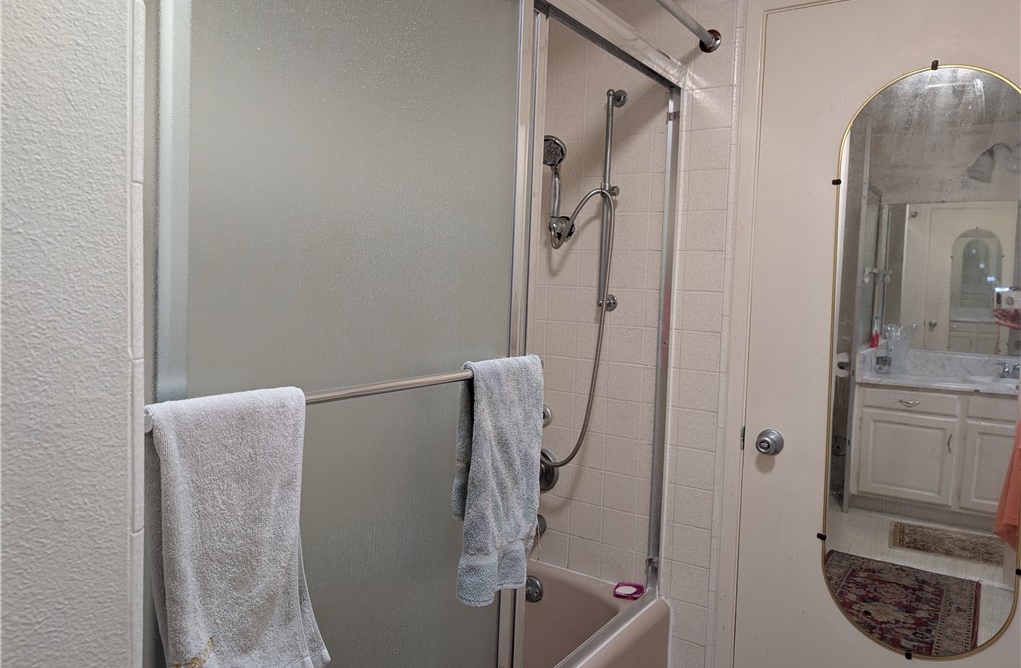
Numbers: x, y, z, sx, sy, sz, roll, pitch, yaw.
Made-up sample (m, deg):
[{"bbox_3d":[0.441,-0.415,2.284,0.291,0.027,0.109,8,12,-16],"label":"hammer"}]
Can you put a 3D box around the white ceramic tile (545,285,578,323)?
[{"bbox_3d":[0.160,-0.087,2.174,0.108,0.107,0.009,4,5,36],"label":"white ceramic tile"}]

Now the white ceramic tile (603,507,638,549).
[{"bbox_3d":[0.322,0.573,2.089,0.108,0.107,0.009,4,5,36],"label":"white ceramic tile"}]

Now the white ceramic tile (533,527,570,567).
[{"bbox_3d":[0.138,0.676,2.239,0.108,0.108,0.009,4,4,34],"label":"white ceramic tile"}]

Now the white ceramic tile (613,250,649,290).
[{"bbox_3d":[0.348,-0.184,2.054,0.108,0.108,0.010,4,4,33],"label":"white ceramic tile"}]

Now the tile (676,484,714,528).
[{"bbox_3d":[0.511,0.485,1.981,0.108,0.108,0.009,4,4,34],"label":"tile"}]

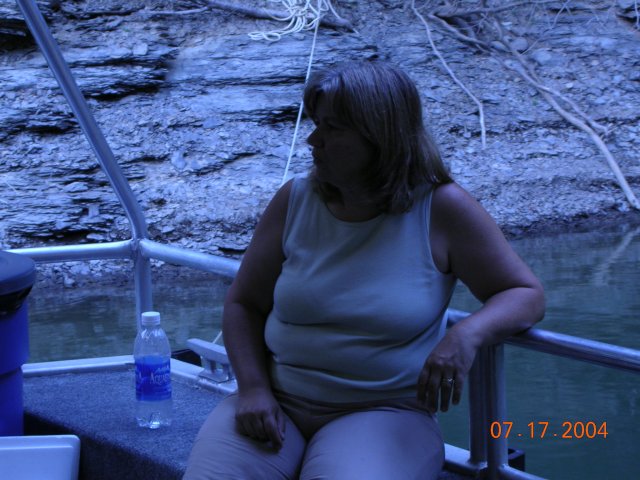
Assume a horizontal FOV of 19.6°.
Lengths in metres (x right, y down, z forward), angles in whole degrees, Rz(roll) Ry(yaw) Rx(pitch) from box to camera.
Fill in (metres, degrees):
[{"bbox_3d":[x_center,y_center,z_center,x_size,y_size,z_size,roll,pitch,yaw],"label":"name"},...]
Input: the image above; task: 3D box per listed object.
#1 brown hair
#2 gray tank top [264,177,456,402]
[{"bbox_3d":[0.103,-0.185,3.300,0.260,0.265,0.220,-6,13,-24],"label":"brown hair"},{"bbox_3d":[0.075,0.088,3.350,0.360,0.410,0.280,5,13,23],"label":"gray tank top"}]

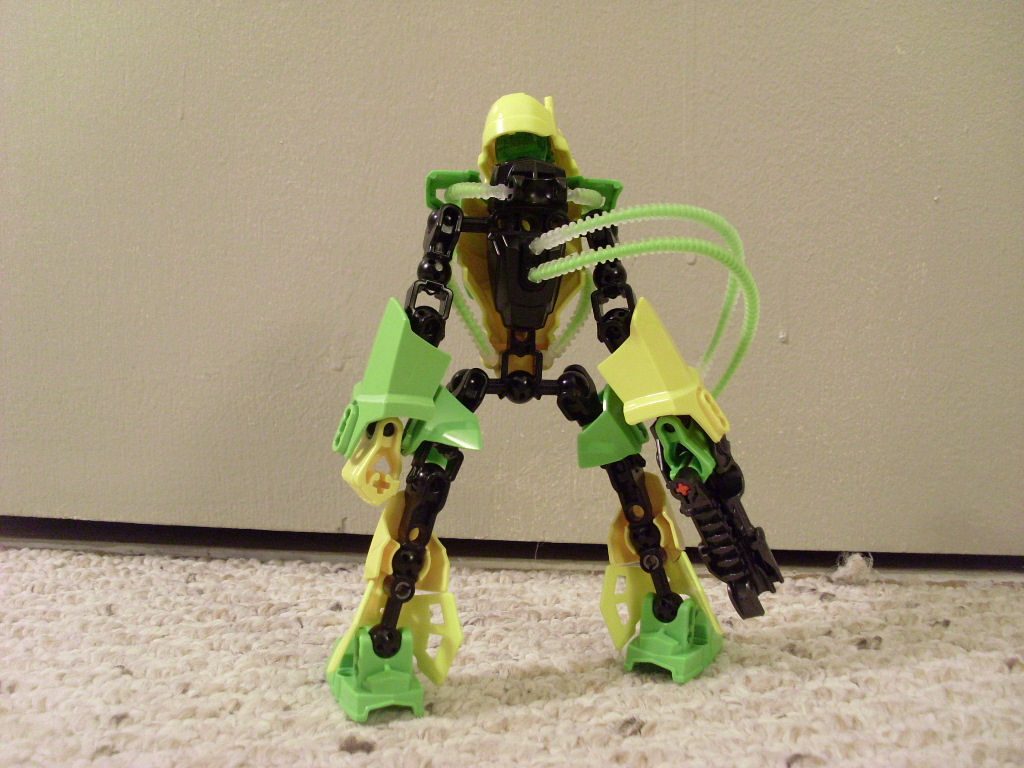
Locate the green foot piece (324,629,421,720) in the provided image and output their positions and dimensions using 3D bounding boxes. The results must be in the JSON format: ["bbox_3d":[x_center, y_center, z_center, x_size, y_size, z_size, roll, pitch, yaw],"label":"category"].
[{"bbox_3d":[-0.042,0.085,0.354,0.024,0.024,0.039,-1,9,-21],"label":"green foot piece"}]

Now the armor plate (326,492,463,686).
[{"bbox_3d":[-0.035,0.066,0.358,0.037,0.061,0.028,11,4,-23],"label":"armor plate"}]

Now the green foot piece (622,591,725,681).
[{"bbox_3d":[0.056,0.082,0.387,0.024,0.024,0.039,6,9,26],"label":"green foot piece"}]

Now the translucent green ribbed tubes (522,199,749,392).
[{"bbox_3d":[0.042,-0.025,0.372,0.074,0.067,0.085,0,6,0],"label":"translucent green ribbed tubes"}]

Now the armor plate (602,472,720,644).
[{"bbox_3d":[0.051,0.062,0.392,0.037,0.061,0.028,-6,3,27],"label":"armor plate"}]

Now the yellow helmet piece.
[{"bbox_3d":[0.005,-0.075,0.345,0.028,0.030,0.031,4,8,15],"label":"yellow helmet piece"}]

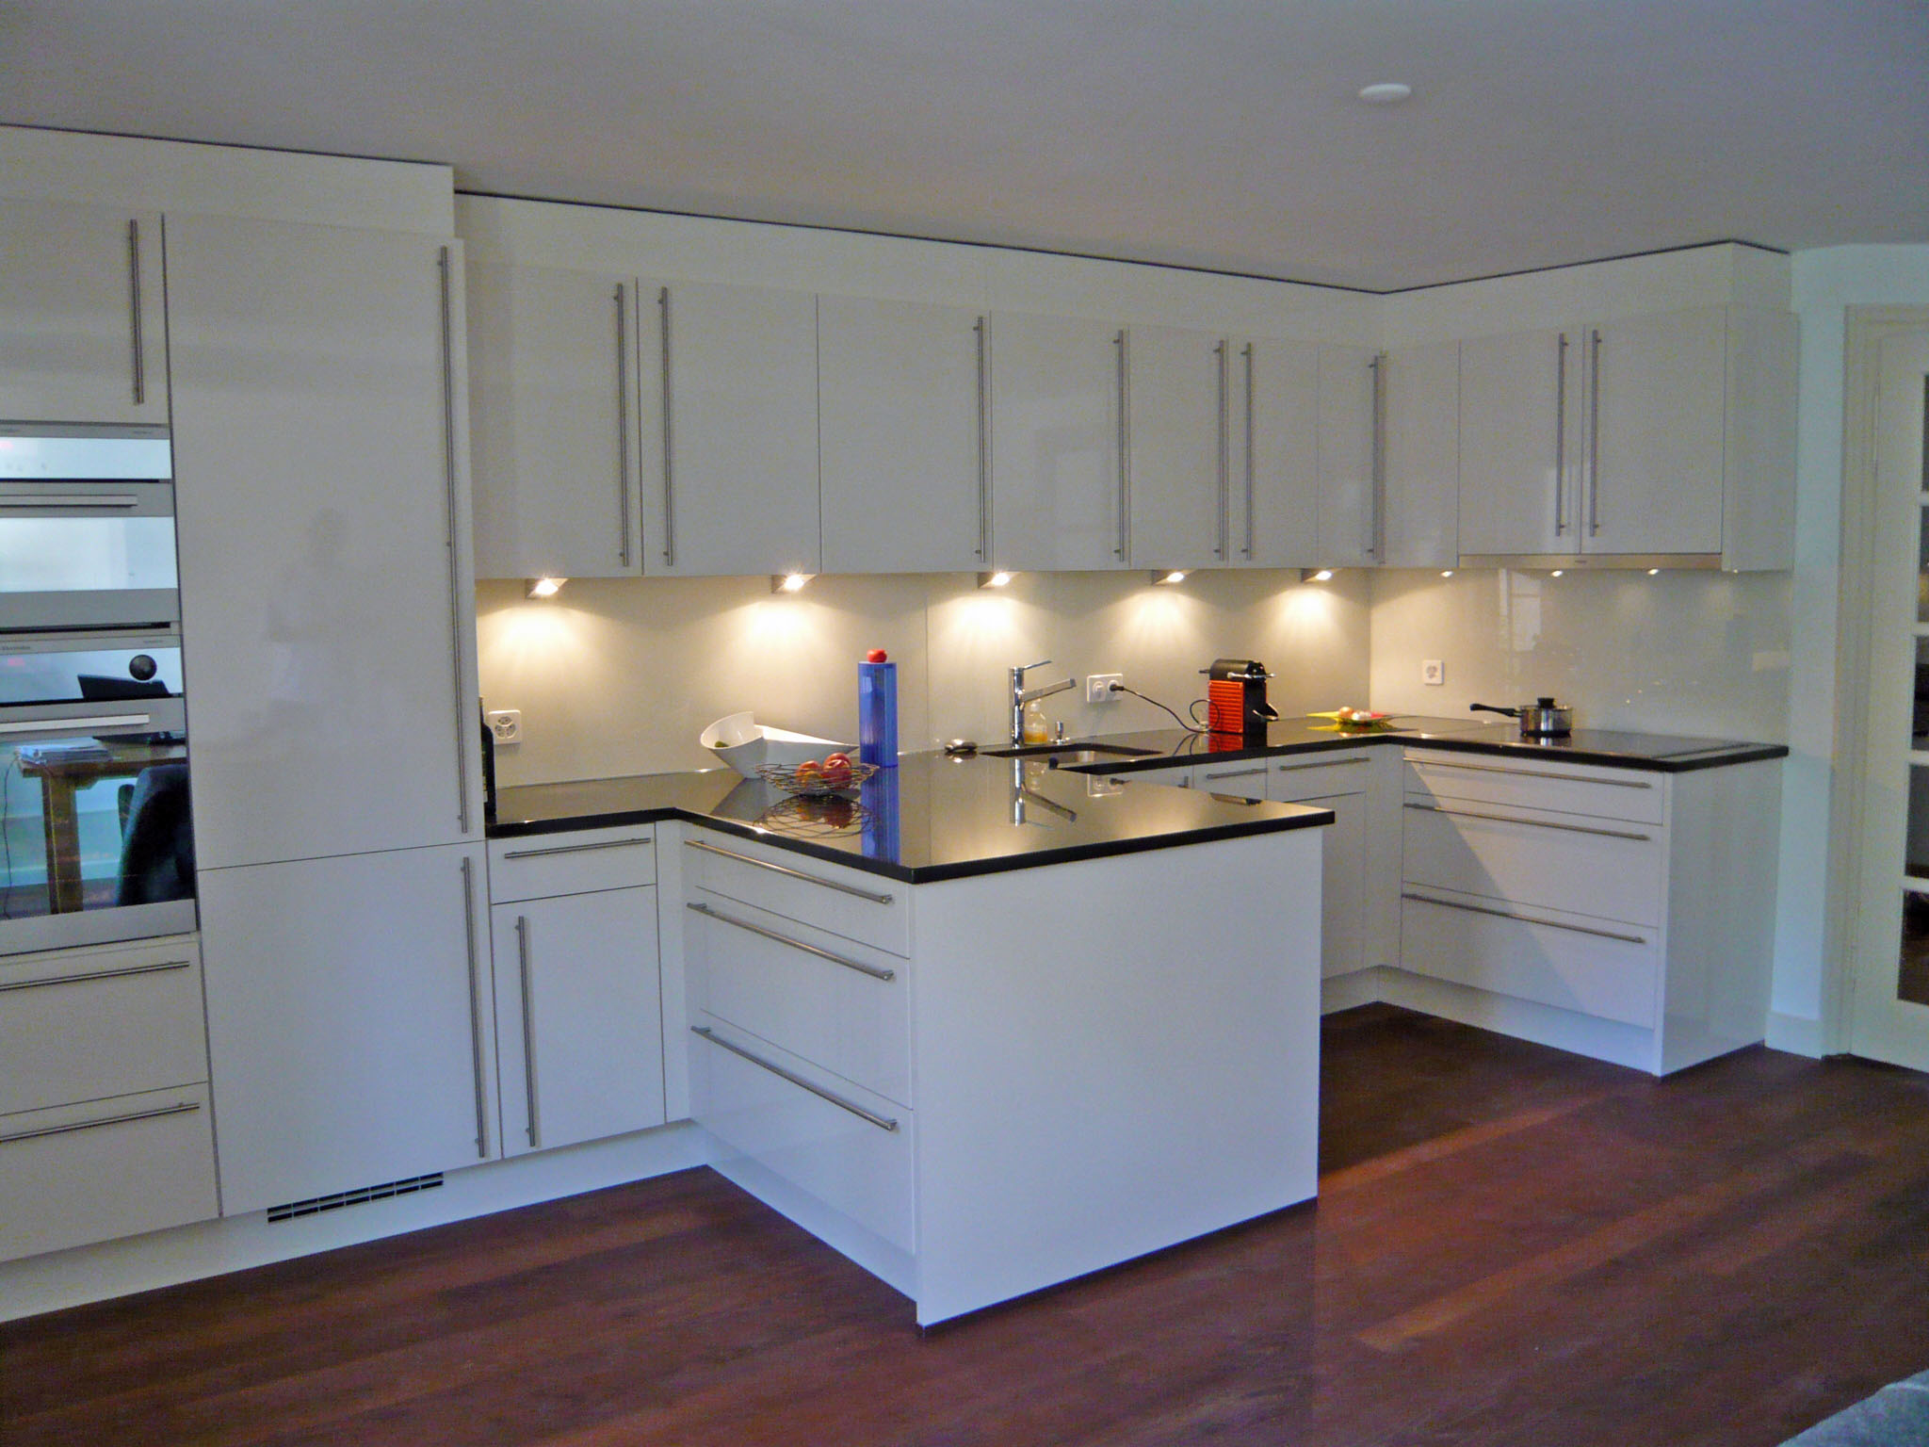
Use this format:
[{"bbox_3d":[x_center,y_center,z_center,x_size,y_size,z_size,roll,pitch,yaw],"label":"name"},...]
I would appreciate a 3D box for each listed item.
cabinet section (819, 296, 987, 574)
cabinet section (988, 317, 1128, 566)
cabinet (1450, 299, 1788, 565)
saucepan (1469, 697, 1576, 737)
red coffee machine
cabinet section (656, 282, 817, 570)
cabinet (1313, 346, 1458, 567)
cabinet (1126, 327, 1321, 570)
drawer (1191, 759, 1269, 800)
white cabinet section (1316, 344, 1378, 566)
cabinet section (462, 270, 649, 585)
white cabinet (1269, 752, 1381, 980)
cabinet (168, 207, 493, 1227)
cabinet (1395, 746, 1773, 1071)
[{"bbox_3d":[-0.243,-0.777,4.331,0.549,0.722,0.348,-4,7,-34],"label":"cabinet section"},{"bbox_3d":[0.190,-0.811,4.624,0.501,0.722,0.348,-4,7,-34],"label":"cabinet section"},{"bbox_3d":[2.028,-0.852,4.797,0.391,0.726,0.901,-4,6,-34],"label":"cabinet"},{"bbox_3d":[1.817,-0.024,5.074,0.315,0.122,0.160,1,6,21],"label":"saucepan"},{"bbox_3d":[0.929,-0.094,5.273,0.118,0.249,0.290,-4,6,-34],"label":"red coffee machine"},{"bbox_3d":[-0.673,-0.743,4.040,0.496,0.722,0.348,-4,7,-34],"label":"cabinet section"},{"bbox_3d":[1.446,-0.897,5.365,0.705,0.726,0.697,-4,6,-34],"label":"cabinet"},{"bbox_3d":[0.728,-0.861,5.068,0.817,0.726,0.377,-4,6,-34],"label":"cabinet"},{"bbox_3d":[0.661,0.172,4.901,0.306,0.148,0.500,-4,6,-34],"label":"drawer"},{"bbox_3d":[1.186,-0.885,5.303,0.313,0.722,0.348,-4,7,-34],"label":"white cabinet section"},{"bbox_3d":[-1.077,-0.708,3.766,0.495,0.722,0.348,-4,7,-34],"label":"cabinet section"},{"bbox_3d":[0.973,0.432,5.203,0.515,0.729,0.609,-4,6,-34],"label":"white cabinet"},{"bbox_3d":[-1.467,-0.025,3.486,0.584,2.014,0.605,-4,6,-34],"label":"cabinet"},{"bbox_3d":[1.945,0.521,4.879,0.605,0.871,0.903,-4,6,-34],"label":"cabinet"}]

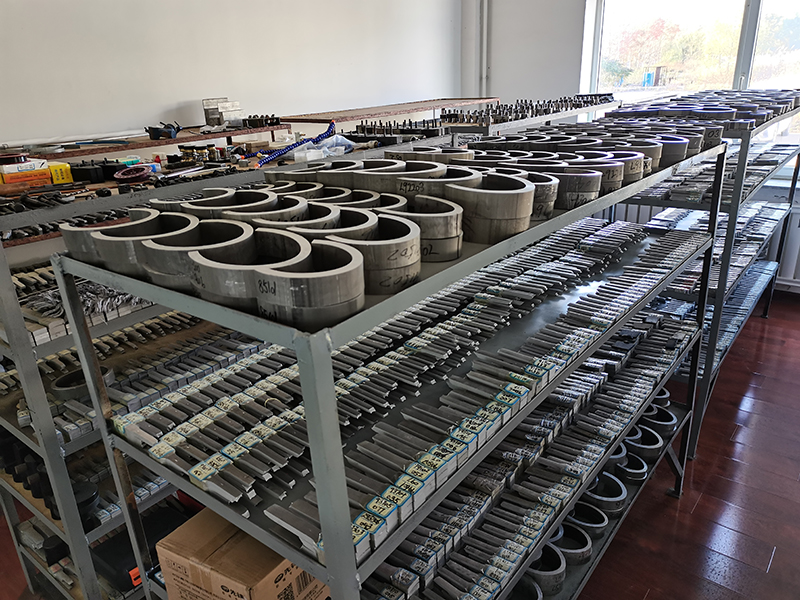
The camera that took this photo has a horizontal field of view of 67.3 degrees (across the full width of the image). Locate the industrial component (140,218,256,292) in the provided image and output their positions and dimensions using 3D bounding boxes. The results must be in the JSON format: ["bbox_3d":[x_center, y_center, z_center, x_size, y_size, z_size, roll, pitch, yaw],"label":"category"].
[{"bbox_3d":[-0.319,-0.070,1.002,0.178,0.079,0.190,8,23,28],"label":"industrial component"}]

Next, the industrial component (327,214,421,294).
[{"bbox_3d":[-0.020,-0.075,0.966,0.131,0.079,0.188,8,23,28],"label":"industrial component"}]

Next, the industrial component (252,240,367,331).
[{"bbox_3d":[-0.104,-0.020,0.828,0.138,0.079,0.168,8,23,28],"label":"industrial component"}]

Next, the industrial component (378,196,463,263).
[{"bbox_3d":[0.053,-0.137,1.124,0.164,0.079,0.176,8,23,28],"label":"industrial component"}]

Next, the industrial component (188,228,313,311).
[{"bbox_3d":[-0.199,-0.040,0.899,0.185,0.079,0.201,8,23,28],"label":"industrial component"}]

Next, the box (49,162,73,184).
[{"bbox_3d":[-1.037,-0.380,1.808,0.052,0.055,0.093,-20,26,-39],"label":"box"}]

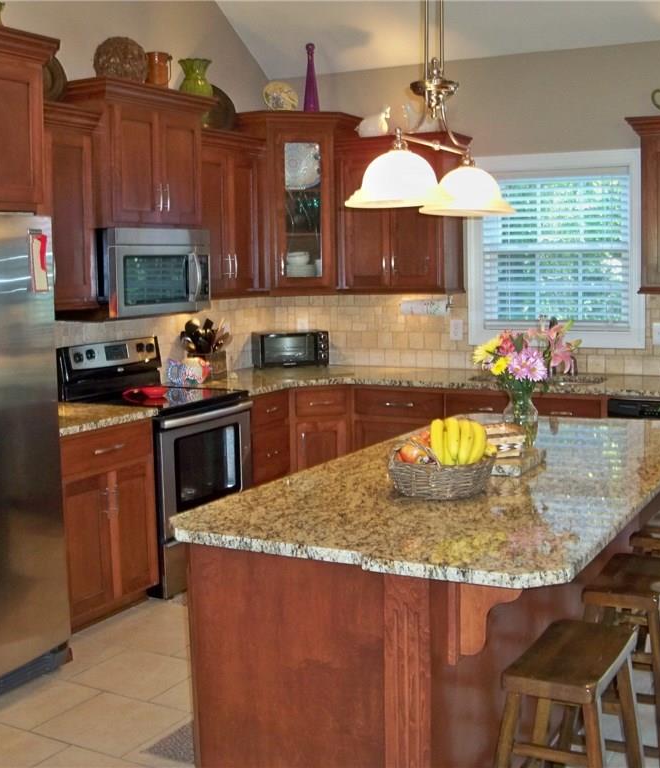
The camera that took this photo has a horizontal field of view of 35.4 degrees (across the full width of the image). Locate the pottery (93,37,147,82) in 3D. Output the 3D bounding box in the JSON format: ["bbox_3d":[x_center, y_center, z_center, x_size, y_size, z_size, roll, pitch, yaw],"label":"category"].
[{"bbox_3d":[-1.017,-1.551,5.002,0.250,0.245,0.250,-1,7,0],"label":"pottery"}]

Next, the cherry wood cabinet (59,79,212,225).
[{"bbox_3d":[-1.008,-1.111,5.196,0.456,0.660,0.834,3,7,28],"label":"cherry wood cabinet"}]

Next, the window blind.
[{"bbox_3d":[1.314,-0.773,6.064,0.870,0.918,0.060,3,7,28],"label":"window blind"}]

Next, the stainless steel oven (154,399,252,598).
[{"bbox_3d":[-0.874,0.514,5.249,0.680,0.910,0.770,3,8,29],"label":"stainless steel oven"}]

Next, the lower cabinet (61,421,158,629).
[{"bbox_3d":[-1.238,0.602,4.719,0.621,0.863,0.648,3,7,28],"label":"lower cabinet"}]

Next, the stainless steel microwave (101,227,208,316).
[{"bbox_3d":[-0.996,-0.567,5.258,0.430,0.416,0.760,3,7,28],"label":"stainless steel microwave"}]

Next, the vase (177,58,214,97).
[{"bbox_3d":[-0.706,-1.605,5.477,0.160,0.205,0.160,-1,7,0],"label":"vase"}]

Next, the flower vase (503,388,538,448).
[{"bbox_3d":[0.659,0.112,3.578,0.122,0.215,0.122,3,7,28],"label":"flower vase"}]

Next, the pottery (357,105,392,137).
[{"bbox_3d":[0.262,-1.589,6.242,0.180,0.190,0.130,3,7,28],"label":"pottery"}]

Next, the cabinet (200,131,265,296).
[{"bbox_3d":[-0.666,-0.935,5.880,0.370,0.880,0.730,3,7,28],"label":"cabinet"}]

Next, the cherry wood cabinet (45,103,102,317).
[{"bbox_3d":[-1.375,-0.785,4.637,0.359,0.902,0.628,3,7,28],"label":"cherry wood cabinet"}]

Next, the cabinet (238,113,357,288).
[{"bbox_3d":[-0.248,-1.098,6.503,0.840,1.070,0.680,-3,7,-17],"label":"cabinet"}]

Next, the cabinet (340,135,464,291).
[{"bbox_3d":[0.425,-1.007,6.270,0.720,0.912,0.367,3,7,28],"label":"cabinet"}]

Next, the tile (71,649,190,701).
[{"bbox_3d":[-0.742,1.119,3.992,0.398,0.010,0.367,3,8,29],"label":"tile"}]

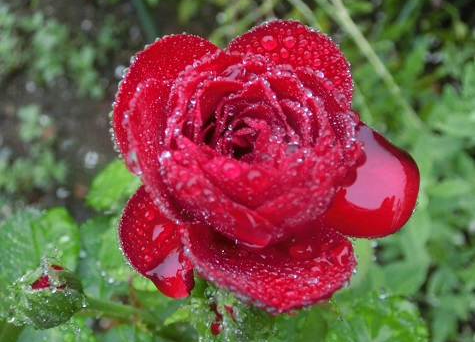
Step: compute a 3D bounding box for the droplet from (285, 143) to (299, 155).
[{"bbox_3d":[0.016,-0.006,0.149,0.004,0.003,0.004,0,66,0],"label":"droplet"}]

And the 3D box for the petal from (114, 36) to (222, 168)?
[{"bbox_3d":[-0.024,-0.023,0.173,0.038,0.016,0.046,0,75,-15],"label":"petal"}]

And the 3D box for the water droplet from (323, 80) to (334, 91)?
[{"bbox_3d":[0.030,-0.028,0.167,0.004,0.003,0.004,0,72,0],"label":"water droplet"}]

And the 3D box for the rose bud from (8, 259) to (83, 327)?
[{"bbox_3d":[-0.063,0.040,0.167,0.022,0.021,0.022,0,30,0],"label":"rose bud"}]

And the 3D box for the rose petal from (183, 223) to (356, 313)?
[{"bbox_3d":[0.010,0.030,0.156,0.052,0.017,0.028,0,60,0],"label":"rose petal"}]

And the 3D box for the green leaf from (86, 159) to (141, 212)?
[{"bbox_3d":[-0.049,0.006,0.207,0.026,0.010,0.028,0,60,-7],"label":"green leaf"}]

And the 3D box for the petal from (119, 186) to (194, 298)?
[{"bbox_3d":[-0.026,0.023,0.162,0.023,0.014,0.035,0,66,9],"label":"petal"}]

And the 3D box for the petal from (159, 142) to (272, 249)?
[{"bbox_3d":[-0.006,0.007,0.146,0.033,0.016,0.031,0,84,9],"label":"petal"}]

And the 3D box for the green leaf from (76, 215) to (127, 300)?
[{"bbox_3d":[-0.053,0.034,0.207,0.029,0.011,0.038,0,63,-6],"label":"green leaf"}]

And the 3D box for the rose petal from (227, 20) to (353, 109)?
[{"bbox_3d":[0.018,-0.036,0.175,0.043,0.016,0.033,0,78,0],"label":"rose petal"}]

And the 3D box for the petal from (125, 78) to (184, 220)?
[{"bbox_3d":[-0.026,-0.007,0.160,0.021,0.015,0.043,0,73,-35],"label":"petal"}]

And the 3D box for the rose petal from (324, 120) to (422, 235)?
[{"bbox_3d":[0.043,0.004,0.170,0.034,0.017,0.038,0,66,-16],"label":"rose petal"}]

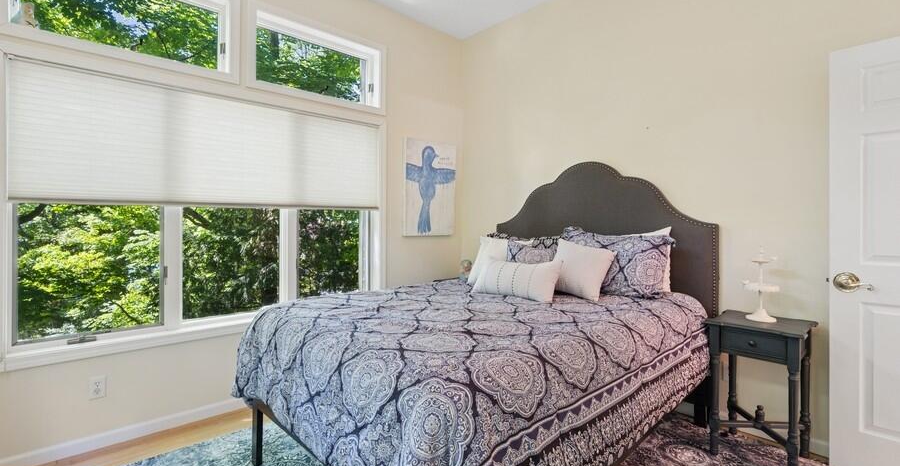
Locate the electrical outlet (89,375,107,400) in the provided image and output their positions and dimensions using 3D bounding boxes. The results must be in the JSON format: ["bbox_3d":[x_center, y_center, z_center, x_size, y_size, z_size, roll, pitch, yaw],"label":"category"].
[{"bbox_3d":[-1.888,0.831,2.144,0.071,0.116,0.010,-1,1,-42],"label":"electrical outlet"}]

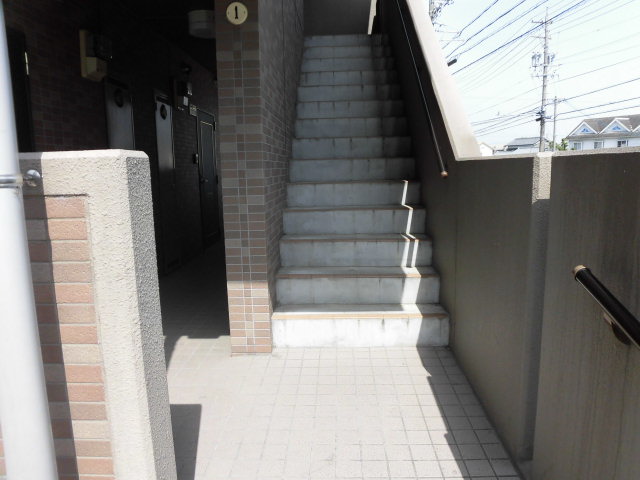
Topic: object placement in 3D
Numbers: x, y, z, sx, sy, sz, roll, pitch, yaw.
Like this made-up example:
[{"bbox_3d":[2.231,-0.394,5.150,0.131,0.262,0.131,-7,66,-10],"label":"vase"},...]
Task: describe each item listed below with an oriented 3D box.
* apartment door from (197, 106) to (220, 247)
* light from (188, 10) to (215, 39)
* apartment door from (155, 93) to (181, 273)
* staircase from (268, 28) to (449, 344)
[{"bbox_3d":[-1.651,-0.915,6.610,0.071,1.949,0.899,-1,10,3],"label":"apartment door"},{"bbox_3d":[-1.097,-2.069,4.271,0.333,0.170,0.333,-1,10,3],"label":"light"},{"bbox_3d":[-1.718,-0.631,5.010,0.071,1.929,0.515,-1,10,3],"label":"apartment door"},{"bbox_3d":[0.300,-0.969,4.305,1.102,2.766,3.510,-1,10,3],"label":"staircase"}]

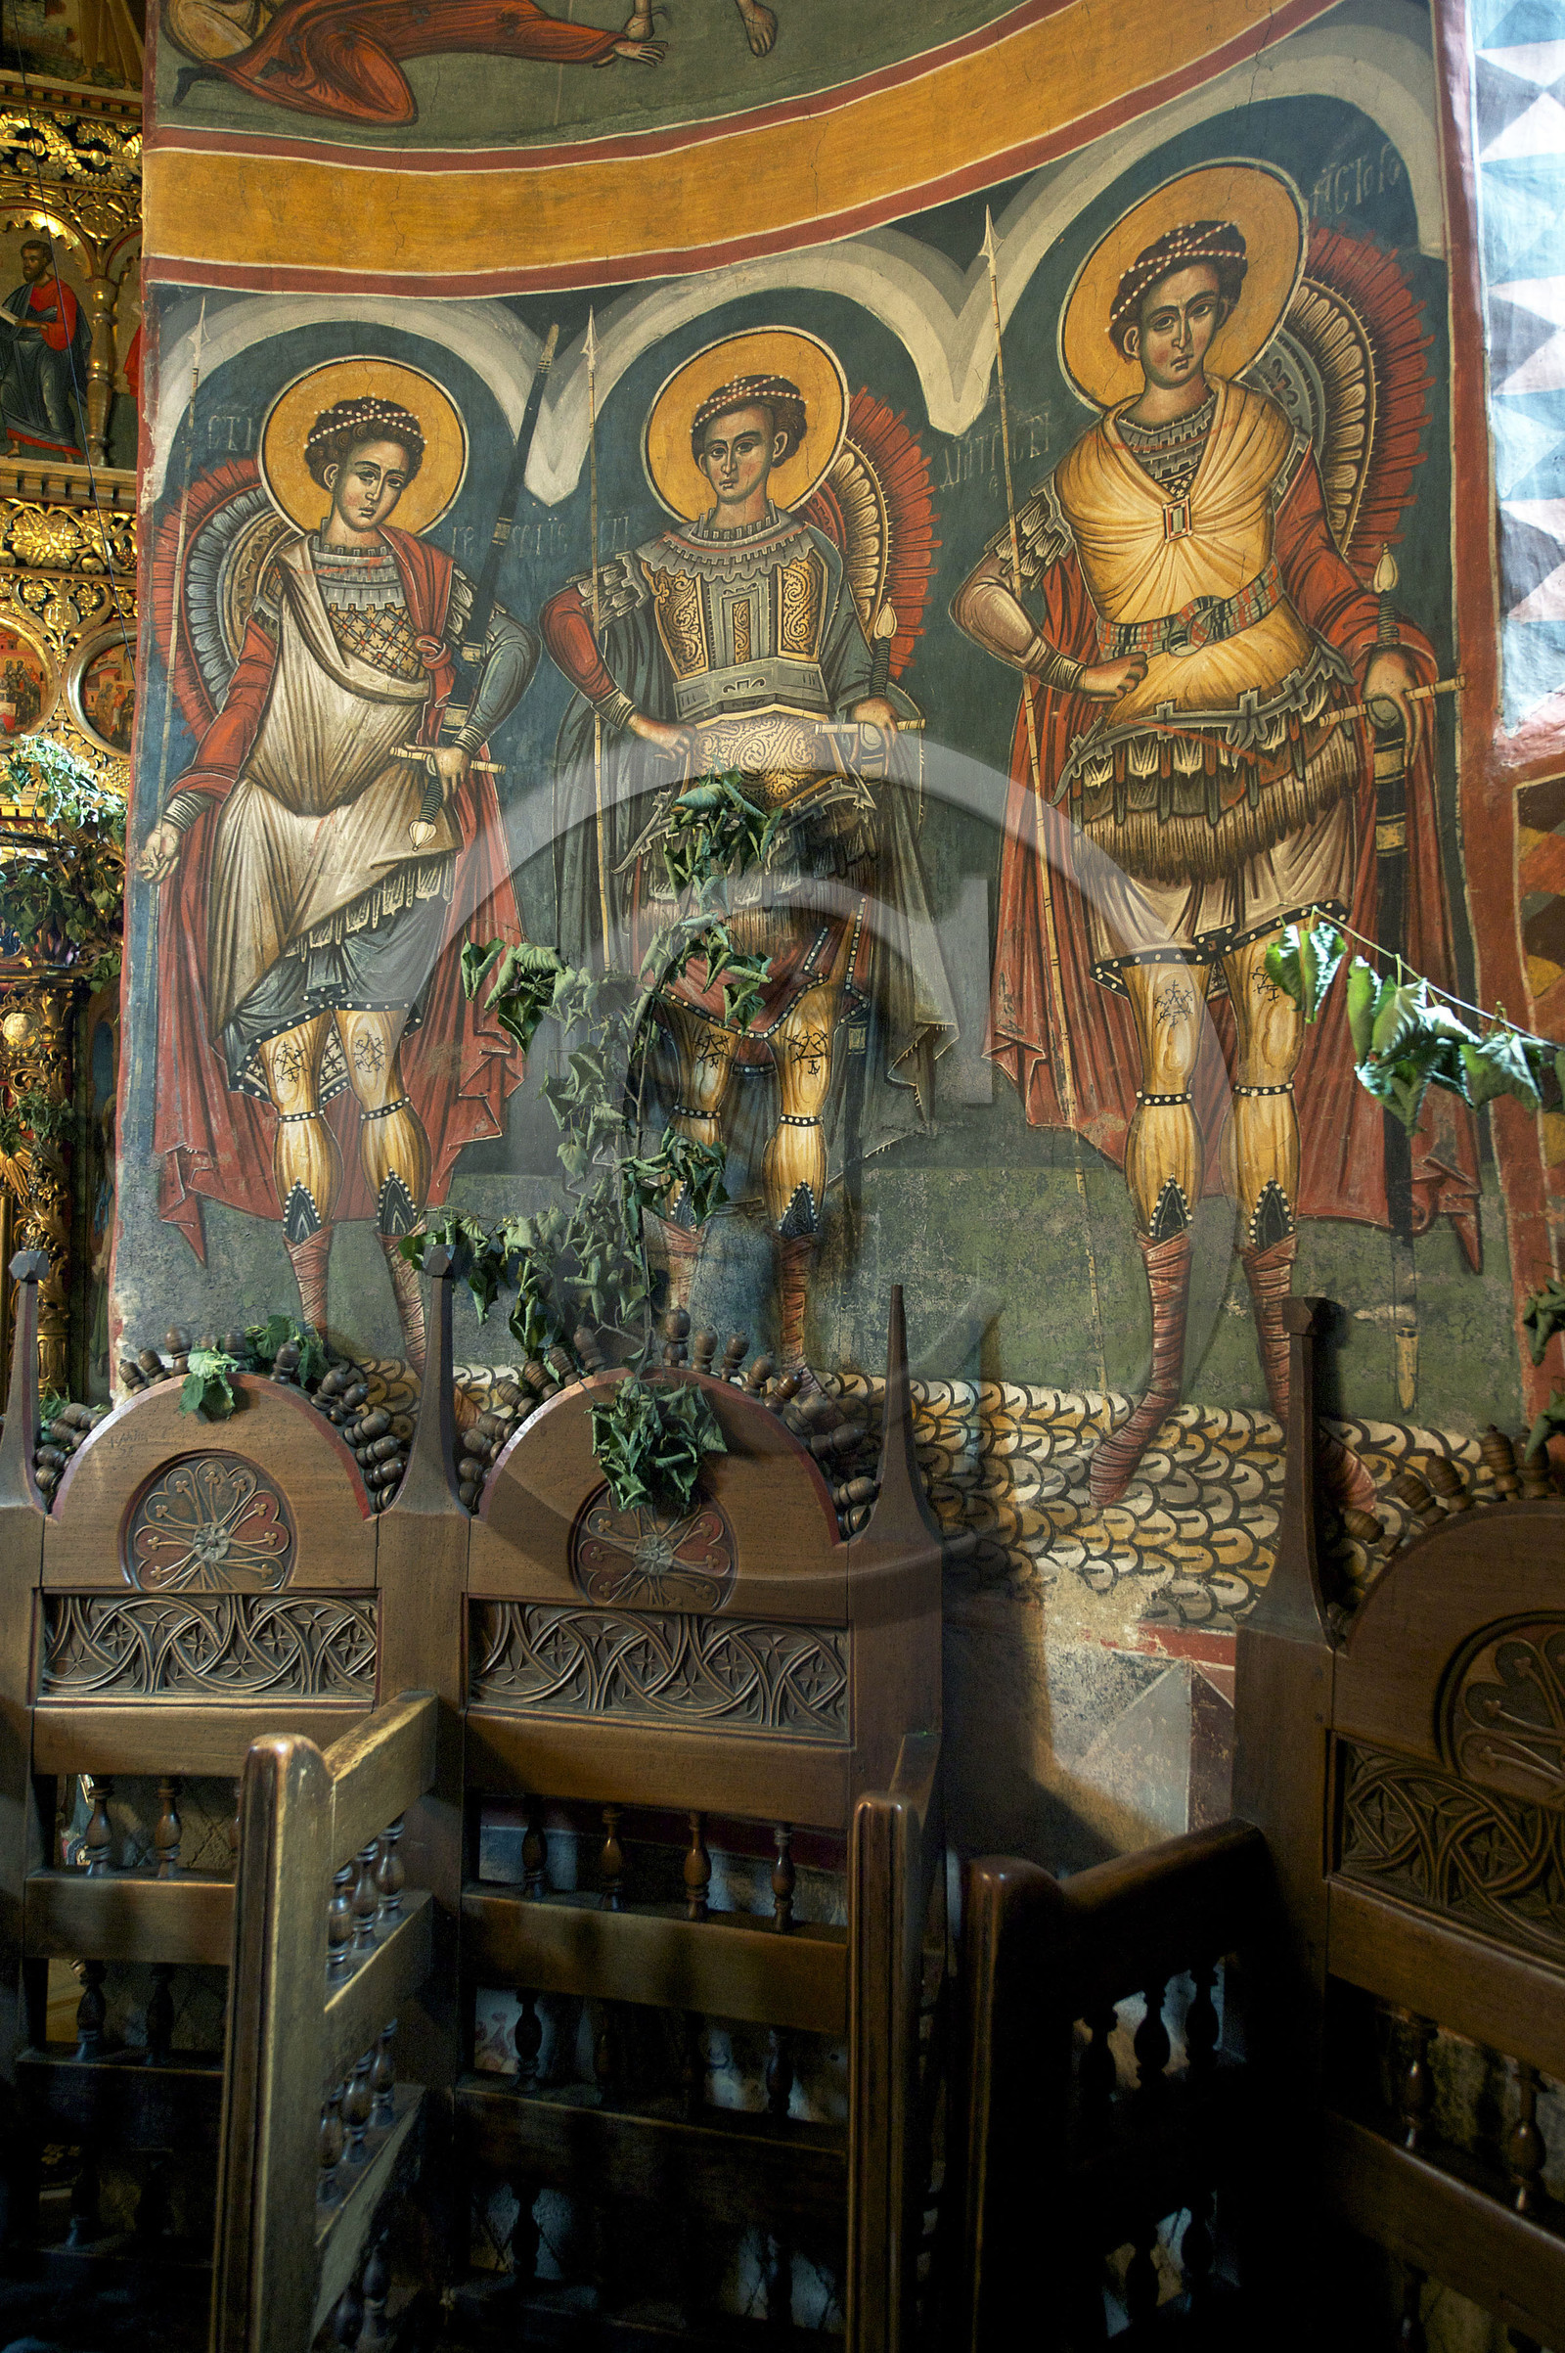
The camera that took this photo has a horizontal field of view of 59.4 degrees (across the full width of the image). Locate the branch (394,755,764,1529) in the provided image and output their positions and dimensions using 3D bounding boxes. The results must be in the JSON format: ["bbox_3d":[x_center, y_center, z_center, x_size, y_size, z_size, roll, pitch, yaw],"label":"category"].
[{"bbox_3d":[-0.265,-0.065,1.880,0.490,0.980,0.250,-1,-5,12],"label":"branch"}]

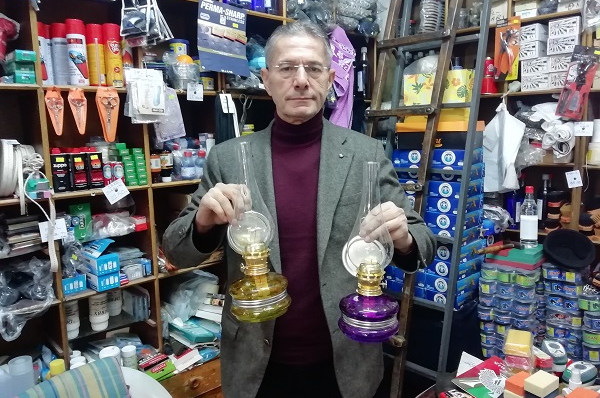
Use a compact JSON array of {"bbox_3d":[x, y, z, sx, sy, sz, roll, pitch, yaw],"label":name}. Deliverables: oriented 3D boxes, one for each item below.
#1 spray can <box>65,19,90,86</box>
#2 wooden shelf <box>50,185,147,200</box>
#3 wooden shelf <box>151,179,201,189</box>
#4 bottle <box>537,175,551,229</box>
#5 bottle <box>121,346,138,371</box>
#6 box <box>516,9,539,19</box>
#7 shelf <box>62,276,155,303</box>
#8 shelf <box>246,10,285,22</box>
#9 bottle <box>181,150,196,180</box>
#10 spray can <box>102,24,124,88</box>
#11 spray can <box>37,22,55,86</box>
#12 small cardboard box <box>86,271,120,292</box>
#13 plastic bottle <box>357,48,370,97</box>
[{"bbox_3d":[-0.760,-0.496,1.544,0.059,0.222,0.059,-7,10,-33],"label":"spray can"},{"bbox_3d":[-0.732,-0.039,1.577,0.309,0.016,0.250,-9,12,-44],"label":"wooden shelf"},{"bbox_3d":[-0.508,-0.076,1.794,0.288,0.017,0.250,-9,12,-44],"label":"wooden shelf"},{"bbox_3d":[1.200,0.015,2.182,0.060,0.252,0.062,-6,10,-31],"label":"bottle"},{"bbox_3d":[-0.620,0.597,1.648,0.050,0.100,0.050,-8,11,-40],"label":"bottle"},{"bbox_3d":[1.191,-0.933,2.326,0.100,0.042,0.130,6,11,41],"label":"box"},{"bbox_3d":[-0.726,0.289,1.627,0.310,0.017,0.250,-9,12,-44],"label":"shelf"},{"bbox_3d":[-0.277,-0.771,1.928,0.325,0.018,0.250,-9,12,-44],"label":"shelf"},{"bbox_3d":[-0.433,-0.135,1.753,0.056,0.116,0.050,-9,12,-44],"label":"bottle"},{"bbox_3d":[-0.663,-0.511,1.626,0.059,0.224,0.059,-1,8,0],"label":"spray can"},{"bbox_3d":[-0.881,-0.488,1.541,0.058,0.214,0.058,-7,10,-34],"label":"spray can"},{"bbox_3d":[-0.670,0.266,1.530,0.071,0.053,0.140,-8,11,-41],"label":"small cardboard box"},{"bbox_3d":[0.357,-0.695,2.514,0.074,0.283,0.074,-1,8,0],"label":"plastic bottle"}]

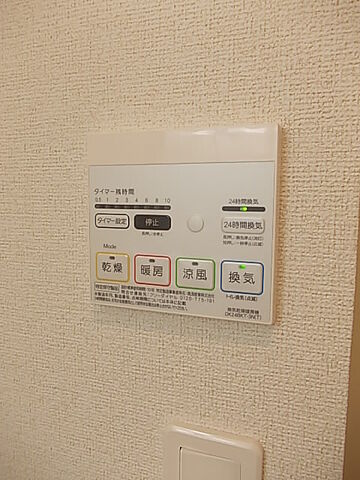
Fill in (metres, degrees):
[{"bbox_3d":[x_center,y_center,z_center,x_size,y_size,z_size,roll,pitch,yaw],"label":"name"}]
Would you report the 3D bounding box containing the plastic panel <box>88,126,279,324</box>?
[{"bbox_3d":[-0.001,-0.012,0.265,0.130,0.122,0.017,2,6,18],"label":"plastic panel"}]

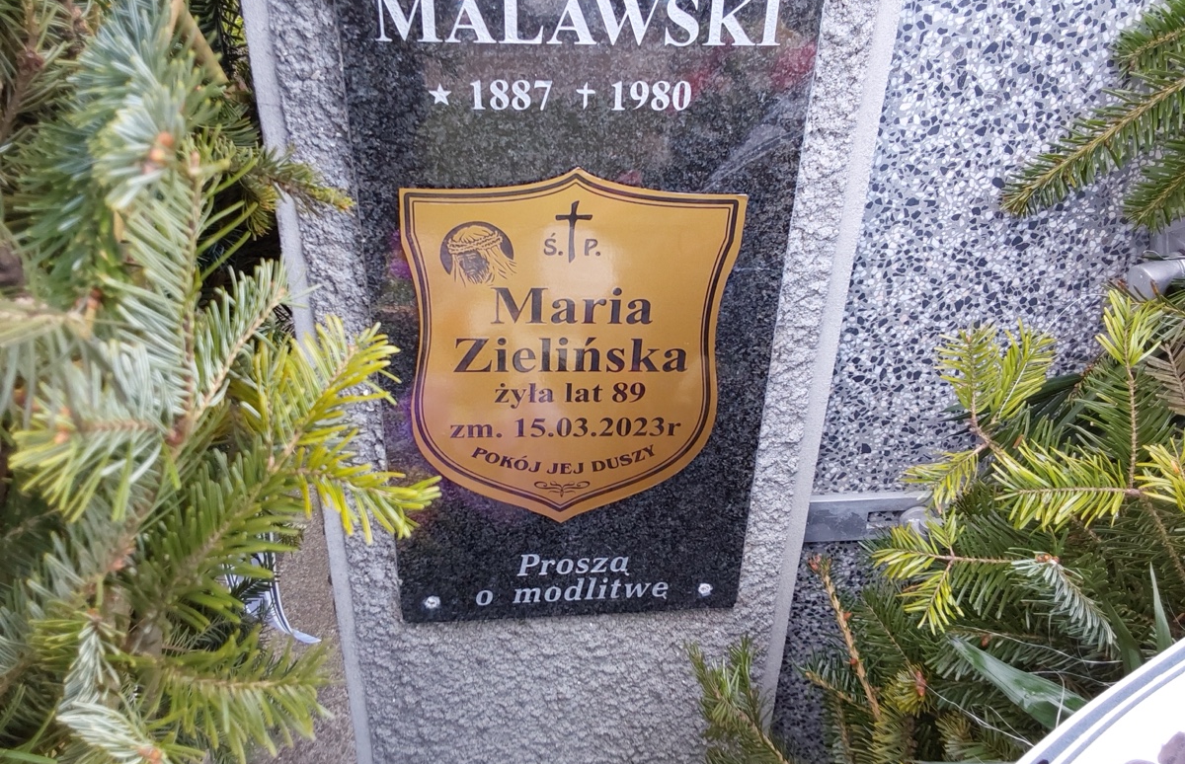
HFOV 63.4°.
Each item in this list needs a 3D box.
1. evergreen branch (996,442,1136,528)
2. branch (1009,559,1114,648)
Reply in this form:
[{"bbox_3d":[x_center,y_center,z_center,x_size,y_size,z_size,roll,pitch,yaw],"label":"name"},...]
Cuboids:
[{"bbox_3d":[0.313,0.070,0.635,0.091,0.054,0.030,1,-9,-6],"label":"evergreen branch"},{"bbox_3d":[0.323,0.149,0.655,0.036,0.084,0.026,-45,21,6],"label":"branch"}]

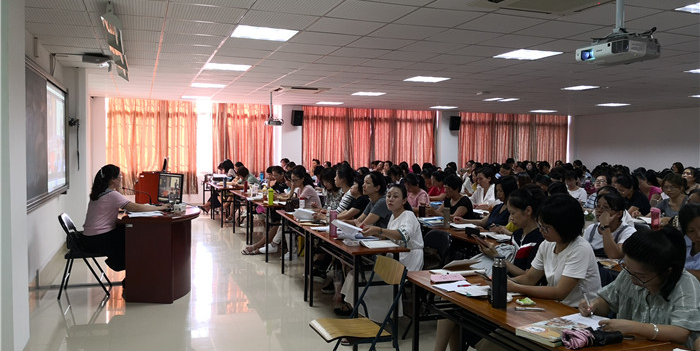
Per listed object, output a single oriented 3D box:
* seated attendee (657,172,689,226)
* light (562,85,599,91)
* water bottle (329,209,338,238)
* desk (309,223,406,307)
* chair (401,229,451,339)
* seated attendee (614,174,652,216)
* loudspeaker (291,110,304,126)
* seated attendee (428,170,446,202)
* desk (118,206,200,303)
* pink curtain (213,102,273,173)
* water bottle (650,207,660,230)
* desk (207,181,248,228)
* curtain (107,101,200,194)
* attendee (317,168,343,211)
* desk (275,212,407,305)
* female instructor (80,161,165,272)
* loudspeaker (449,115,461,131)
[{"bbox_3d":[3.292,0.601,5.582,0.660,1.230,0.500,-1,3,-21],"label":"seated attendee"},{"bbox_3d":[4.161,-1.587,9.824,0.570,0.070,0.570,-1,3,-21],"label":"light"},{"bbox_3d":[-0.140,0.415,4.707,0.066,0.235,0.066,-1,3,-21],"label":"water bottle"},{"bbox_3d":[-0.003,0.901,4.659,0.430,0.740,1.360,-1,3,-18],"label":"desk"},{"bbox_3d":[0.532,0.874,4.530,0.500,0.810,0.450,-1,3,-21],"label":"chair"},{"bbox_3d":[3.171,0.607,6.105,0.720,1.220,0.480,-1,3,-21],"label":"seated attendee"},{"bbox_3d":[-1.273,-1.414,13.315,0.280,0.390,0.250,-1,3,-21],"label":"loudspeaker"},{"bbox_3d":[1.299,0.523,8.037,0.720,1.200,0.460,-1,3,-21],"label":"seated attendee"},{"bbox_3d":[-2.033,0.783,5.925,0.820,0.780,1.650,-1,3,-21],"label":"desk"},{"bbox_3d":[-2.557,-0.620,13.026,1.440,2.130,0.180,-1,3,-21],"label":"pink curtain"},{"bbox_3d":[2.945,0.412,5.259,0.078,0.215,0.078,-1,3,-21],"label":"water bottle"},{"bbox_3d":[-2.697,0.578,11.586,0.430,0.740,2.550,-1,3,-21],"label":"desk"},{"bbox_3d":[-4.461,-0.642,12.302,1.940,2.140,0.180,-1,3,-21],"label":"curtain"},{"bbox_3d":[-0.261,0.545,6.094,0.660,1.260,0.480,-1,3,-21],"label":"attendee"},{"bbox_3d":[-0.228,0.870,5.332,0.430,0.740,2.750,-1,3,-18],"label":"desk"},{"bbox_3d":[-2.317,0.538,5.677,0.800,1.290,0.520,-1,3,-21],"label":"female instructor"},{"bbox_3d":[2.857,-1.409,14.883,0.280,0.390,0.250,-1,3,-21],"label":"loudspeaker"}]

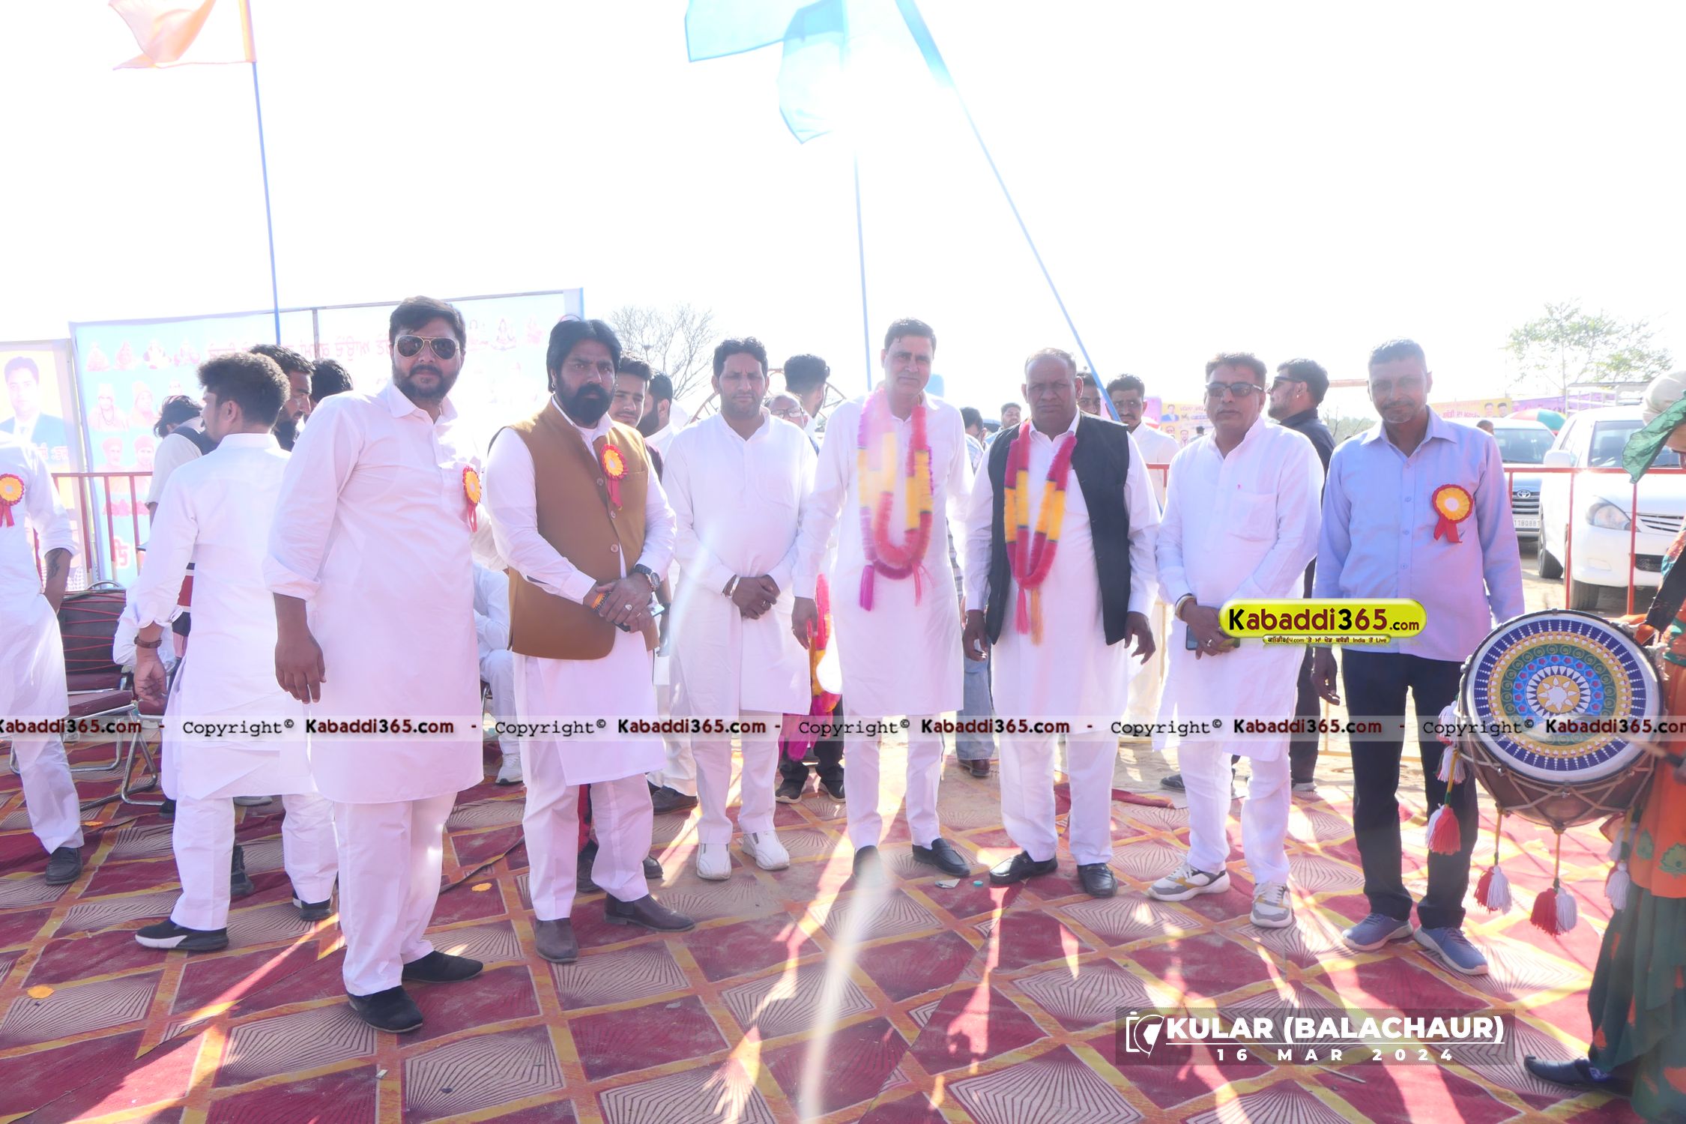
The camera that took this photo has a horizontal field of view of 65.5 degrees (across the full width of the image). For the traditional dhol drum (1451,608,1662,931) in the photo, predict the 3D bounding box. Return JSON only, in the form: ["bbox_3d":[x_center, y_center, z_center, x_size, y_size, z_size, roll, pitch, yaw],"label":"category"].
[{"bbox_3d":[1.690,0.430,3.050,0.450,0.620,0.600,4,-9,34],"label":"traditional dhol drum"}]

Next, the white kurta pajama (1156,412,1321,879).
[{"bbox_3d":[1.216,0.294,4.015,0.540,1.458,0.390,3,7,29],"label":"white kurta pajama"}]

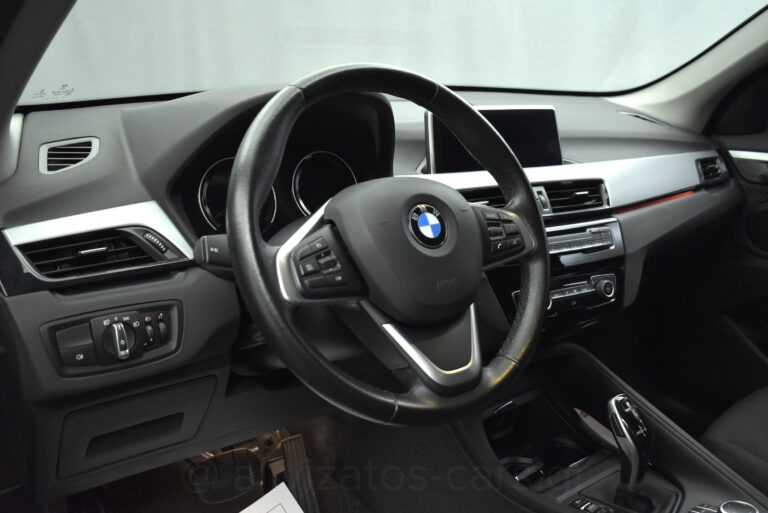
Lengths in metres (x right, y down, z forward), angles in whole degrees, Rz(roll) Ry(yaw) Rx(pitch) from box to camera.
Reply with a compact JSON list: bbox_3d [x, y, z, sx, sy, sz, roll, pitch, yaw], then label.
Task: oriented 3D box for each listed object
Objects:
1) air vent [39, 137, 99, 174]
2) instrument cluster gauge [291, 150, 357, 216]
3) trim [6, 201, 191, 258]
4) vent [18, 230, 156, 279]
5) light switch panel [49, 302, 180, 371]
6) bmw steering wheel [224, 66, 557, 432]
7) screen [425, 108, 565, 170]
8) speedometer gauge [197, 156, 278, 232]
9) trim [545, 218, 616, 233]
[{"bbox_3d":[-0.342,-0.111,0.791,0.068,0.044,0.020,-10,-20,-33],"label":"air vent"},{"bbox_3d":[-0.077,-0.093,0.969,0.099,0.095,0.012,-10,3,-32],"label":"instrument cluster gauge"},{"bbox_3d":[-0.274,-0.017,0.711,0.171,0.064,0.030,-10,0,-33],"label":"trim"},{"bbox_3d":[-0.284,-0.003,0.704,0.128,0.039,0.035,-10,3,-33],"label":"vent"},{"bbox_3d":[-0.261,0.078,0.713,0.121,0.057,0.030,-10,10,-33],"label":"light switch panel"},{"bbox_3d":[0.023,-0.020,0.727,0.372,0.372,0.095,-10,-9,-34],"label":"bmw steering wheel"},{"bbox_3d":[0.171,-0.178,1.124,0.245,0.101,0.025,-7,1,-25],"label":"screen"},{"bbox_3d":[-0.181,-0.075,0.901,0.099,0.095,0.012,-10,3,-32],"label":"speedometer gauge"},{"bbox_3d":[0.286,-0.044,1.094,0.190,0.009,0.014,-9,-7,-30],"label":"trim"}]

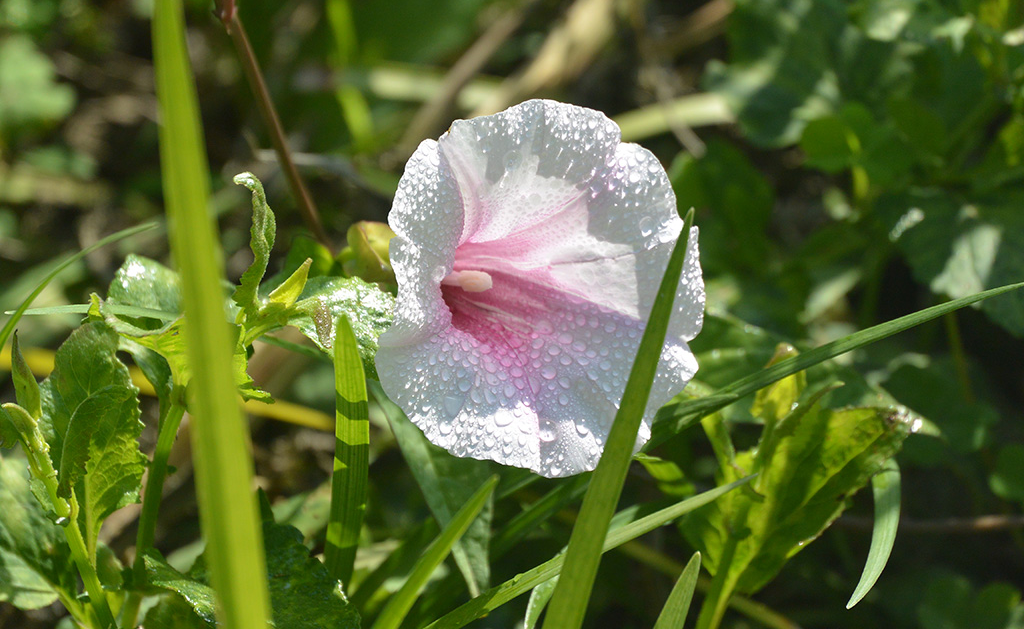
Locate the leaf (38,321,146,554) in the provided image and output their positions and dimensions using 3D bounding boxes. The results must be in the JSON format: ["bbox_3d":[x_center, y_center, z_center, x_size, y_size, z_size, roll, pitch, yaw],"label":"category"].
[{"bbox_3d":[-0.070,0.020,1.400,0.018,0.036,0.012,-2,23,-5],"label":"leaf"}]

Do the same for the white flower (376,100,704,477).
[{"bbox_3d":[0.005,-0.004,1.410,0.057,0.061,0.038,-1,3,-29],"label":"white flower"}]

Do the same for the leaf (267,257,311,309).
[{"bbox_3d":[-0.037,-0.005,1.400,0.004,0.010,0.003,36,12,-14],"label":"leaf"}]

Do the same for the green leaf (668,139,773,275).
[{"bbox_3d":[0.037,-0.019,1.480,0.018,0.022,0.010,0,23,0],"label":"green leaf"}]

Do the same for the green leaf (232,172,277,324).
[{"bbox_3d":[-0.043,-0.011,1.405,0.007,0.025,0.007,0,23,0],"label":"green leaf"}]

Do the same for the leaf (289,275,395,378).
[{"bbox_3d":[-0.028,0.002,1.405,0.018,0.013,0.012,0,23,0],"label":"leaf"}]

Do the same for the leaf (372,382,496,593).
[{"bbox_3d":[-0.013,0.029,1.435,0.014,0.036,0.009,-14,18,6],"label":"leaf"}]

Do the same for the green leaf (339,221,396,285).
[{"bbox_3d":[-0.024,-0.010,1.425,0.011,0.009,0.009,0,23,0],"label":"green leaf"}]

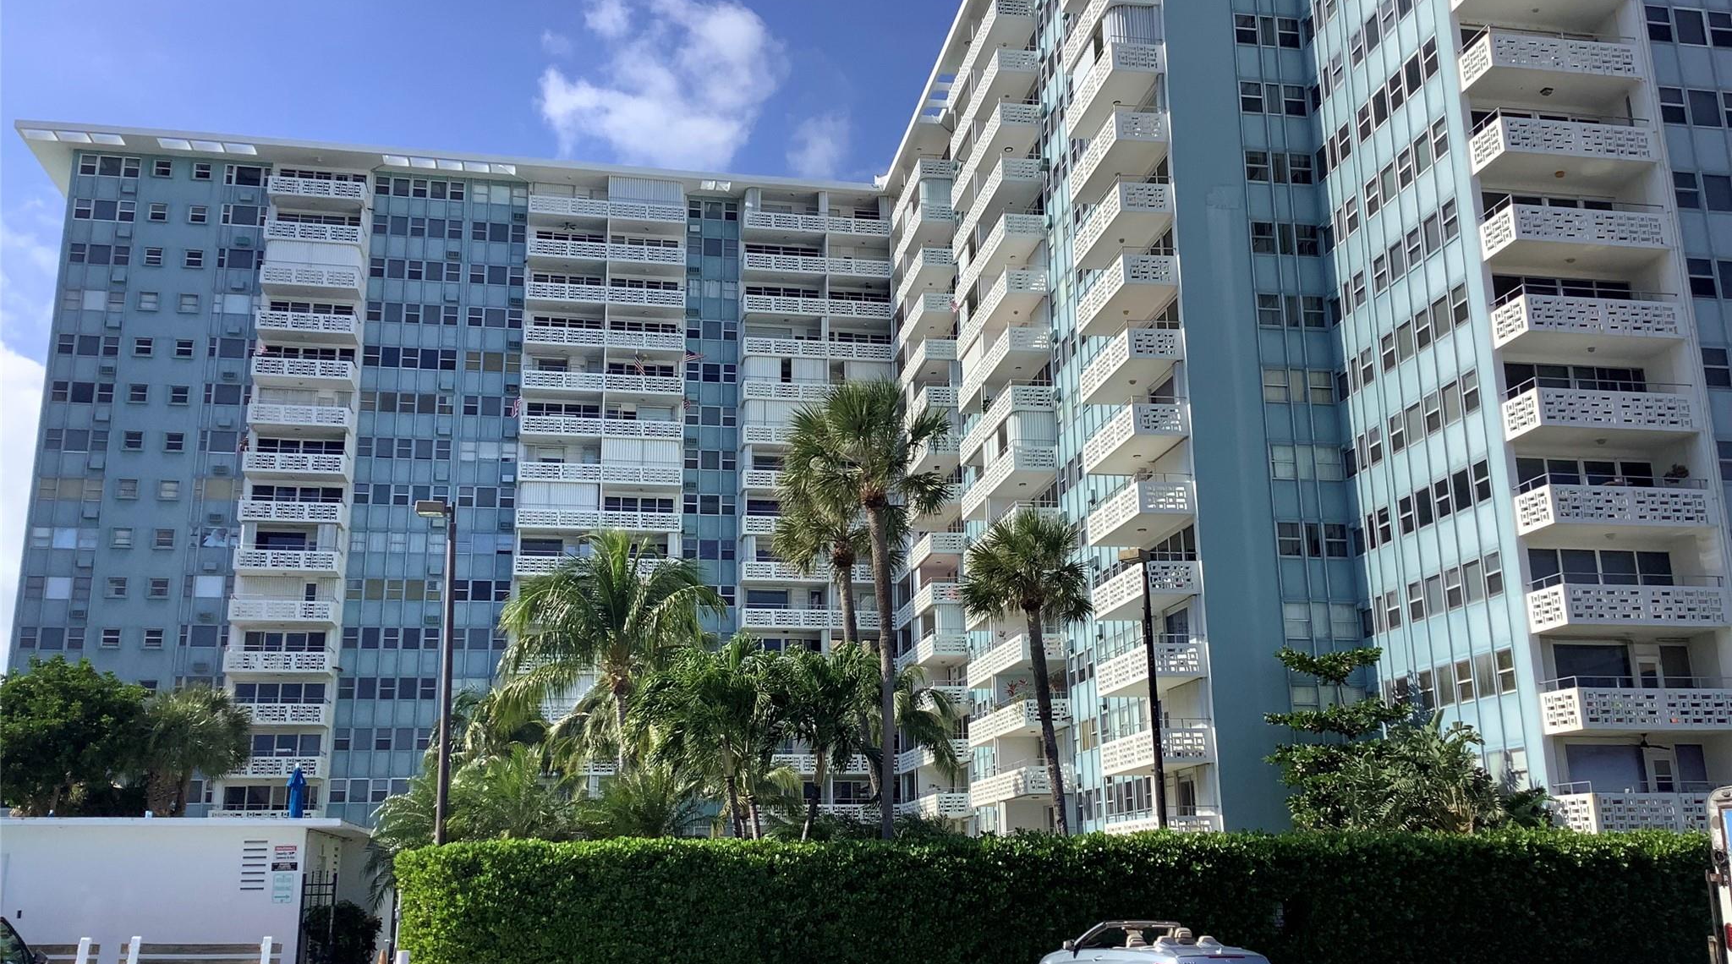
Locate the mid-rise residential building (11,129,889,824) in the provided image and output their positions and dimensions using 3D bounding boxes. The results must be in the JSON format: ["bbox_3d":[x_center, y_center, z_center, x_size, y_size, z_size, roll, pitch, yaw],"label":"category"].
[{"bbox_3d":[-23.421,4.085,91.748,48.776,43.458,17.000,2,-15,-10],"label":"mid-rise residential building"}]

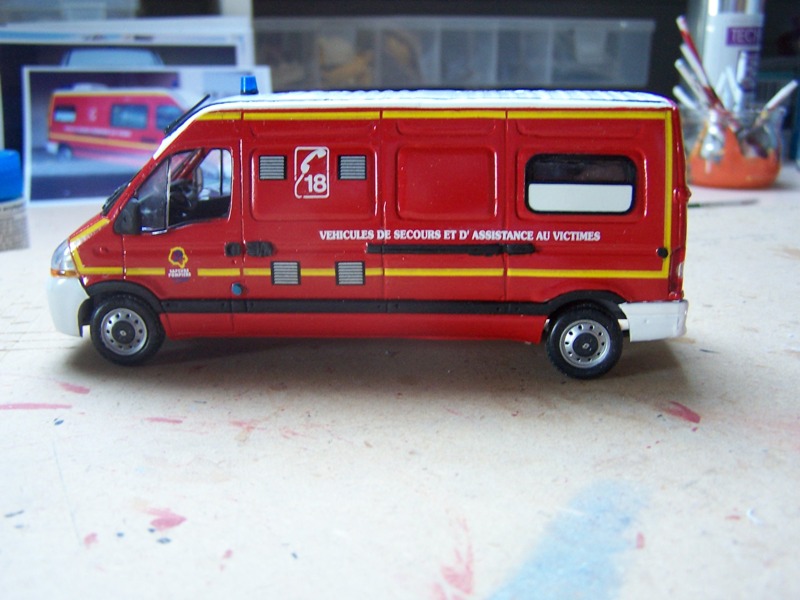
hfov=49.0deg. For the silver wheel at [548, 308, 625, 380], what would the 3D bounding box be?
[{"bbox_3d":[0.037,0.008,0.178,0.015,0.015,0.005,1,14,4],"label":"silver wheel"}]

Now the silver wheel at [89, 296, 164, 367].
[{"bbox_3d":[-0.057,0.006,0.185,0.015,0.015,0.005,1,14,4],"label":"silver wheel"}]

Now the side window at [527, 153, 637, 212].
[{"bbox_3d":[0.035,-0.022,0.170,0.021,0.011,0.002,1,7,4],"label":"side window"}]

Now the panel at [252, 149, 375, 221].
[{"bbox_3d":[-0.017,-0.023,0.174,0.024,0.014,0.002,1,7,4],"label":"panel"}]

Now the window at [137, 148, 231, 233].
[{"bbox_3d":[-0.044,-0.022,0.176,0.020,0.016,0.002,1,7,4],"label":"window"}]

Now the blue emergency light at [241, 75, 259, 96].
[{"bbox_3d":[-0.032,-0.046,0.188,0.004,0.004,0.004,1,14,4],"label":"blue emergency light"}]

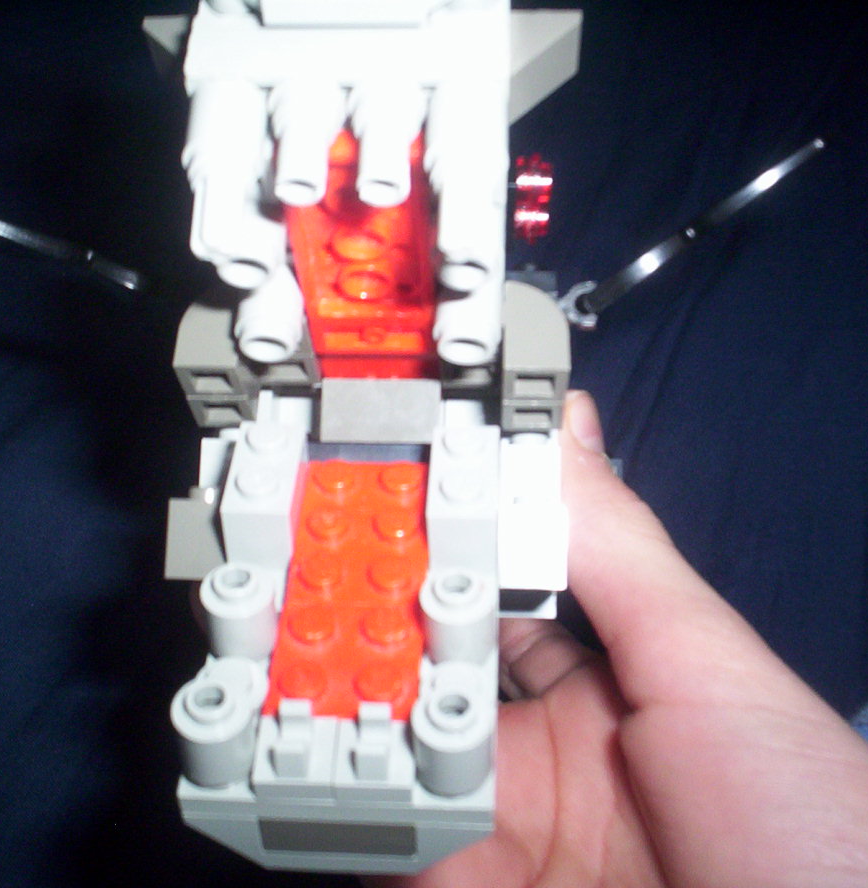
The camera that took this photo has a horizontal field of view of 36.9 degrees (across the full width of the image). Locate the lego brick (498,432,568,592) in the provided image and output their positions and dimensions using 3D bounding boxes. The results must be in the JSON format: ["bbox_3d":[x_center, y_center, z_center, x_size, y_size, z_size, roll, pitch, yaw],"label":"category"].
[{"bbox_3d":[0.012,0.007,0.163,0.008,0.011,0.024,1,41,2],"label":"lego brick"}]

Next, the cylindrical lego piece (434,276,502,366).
[{"bbox_3d":[0.004,-0.015,0.157,0.008,0.008,0.010,1,65,2],"label":"cylindrical lego piece"}]

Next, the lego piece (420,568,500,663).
[{"bbox_3d":[0.003,0.019,0.142,0.008,0.011,0.008,1,41,2],"label":"lego piece"}]

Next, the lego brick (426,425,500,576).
[{"bbox_3d":[0.004,0.006,0.159,0.008,0.011,0.016,2,41,1],"label":"lego brick"}]

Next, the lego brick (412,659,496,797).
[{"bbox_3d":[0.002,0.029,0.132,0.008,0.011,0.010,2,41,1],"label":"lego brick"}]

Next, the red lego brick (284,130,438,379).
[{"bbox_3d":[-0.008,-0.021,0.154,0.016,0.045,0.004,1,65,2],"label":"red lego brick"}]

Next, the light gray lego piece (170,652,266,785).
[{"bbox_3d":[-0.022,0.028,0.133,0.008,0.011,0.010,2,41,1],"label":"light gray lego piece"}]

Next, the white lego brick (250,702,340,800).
[{"bbox_3d":[-0.014,0.031,0.132,0.008,0.007,0.008,1,41,2],"label":"white lego brick"}]

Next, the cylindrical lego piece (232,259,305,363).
[{"bbox_3d":[-0.020,-0.016,0.158,0.008,0.008,0.010,1,65,2],"label":"cylindrical lego piece"}]

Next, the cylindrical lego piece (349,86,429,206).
[{"bbox_3d":[-0.005,-0.029,0.128,0.008,0.008,0.010,1,65,2],"label":"cylindrical lego piece"}]

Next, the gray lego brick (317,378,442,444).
[{"bbox_3d":[-0.007,-0.004,0.177,0.016,0.008,0.009,2,76,1],"label":"gray lego brick"}]

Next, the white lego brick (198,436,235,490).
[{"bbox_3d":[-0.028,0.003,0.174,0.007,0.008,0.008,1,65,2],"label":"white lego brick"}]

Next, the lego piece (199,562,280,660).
[{"bbox_3d":[-0.021,0.019,0.143,0.008,0.011,0.008,1,41,2],"label":"lego piece"}]

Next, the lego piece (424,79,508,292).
[{"bbox_3d":[0.003,-0.025,0.128,0.009,0.009,0.021,0,55,0],"label":"lego piece"}]

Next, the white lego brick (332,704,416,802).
[{"bbox_3d":[-0.006,0.031,0.132,0.008,0.007,0.008,1,41,2],"label":"white lego brick"}]

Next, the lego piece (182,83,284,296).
[{"bbox_3d":[-0.020,-0.025,0.128,0.009,0.009,0.021,0,55,0],"label":"lego piece"}]

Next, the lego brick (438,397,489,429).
[{"bbox_3d":[0.004,-0.003,0.170,0.006,0.007,0.006,1,41,2],"label":"lego brick"}]

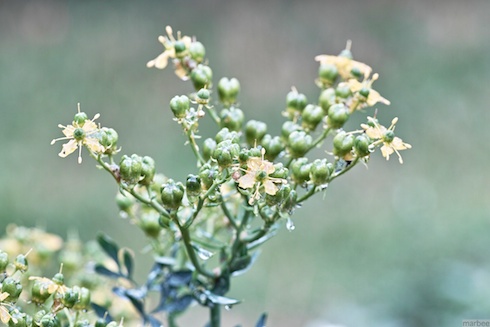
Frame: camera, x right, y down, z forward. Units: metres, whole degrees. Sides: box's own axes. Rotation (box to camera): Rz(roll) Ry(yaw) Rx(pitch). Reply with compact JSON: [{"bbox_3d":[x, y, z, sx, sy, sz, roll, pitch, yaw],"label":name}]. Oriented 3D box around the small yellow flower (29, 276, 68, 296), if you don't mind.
[{"bbox_3d":[-0.072,0.045,0.780,0.015,0.007,0.015,9,12,0],"label":"small yellow flower"}]

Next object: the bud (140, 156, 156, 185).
[{"bbox_3d":[-0.033,0.003,0.712,0.007,0.009,0.007,6,12,0],"label":"bud"}]

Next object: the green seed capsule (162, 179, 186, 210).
[{"bbox_3d":[-0.024,0.010,0.700,0.008,0.009,0.008,0,15,0],"label":"green seed capsule"}]

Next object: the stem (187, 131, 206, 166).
[{"bbox_3d":[-0.016,-0.005,0.732,0.002,0.013,0.002,-23,0,0],"label":"stem"}]

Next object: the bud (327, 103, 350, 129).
[{"bbox_3d":[0.032,-0.016,0.728,0.007,0.009,0.007,7,11,0],"label":"bud"}]

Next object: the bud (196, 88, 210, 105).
[{"bbox_3d":[-0.014,-0.023,0.730,0.004,0.005,0.004,0,11,0],"label":"bud"}]

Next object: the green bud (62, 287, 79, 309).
[{"bbox_3d":[-0.058,0.045,0.718,0.006,0.007,0.006,6,11,0],"label":"green bud"}]

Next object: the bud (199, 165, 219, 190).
[{"bbox_3d":[-0.012,0.005,0.716,0.007,0.008,0.007,0,14,0],"label":"bud"}]

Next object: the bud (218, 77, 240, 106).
[{"bbox_3d":[-0.006,-0.025,0.750,0.008,0.010,0.008,0,9,0],"label":"bud"}]

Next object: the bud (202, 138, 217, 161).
[{"bbox_3d":[-0.012,-0.005,0.735,0.006,0.008,0.006,-3,10,0],"label":"bud"}]

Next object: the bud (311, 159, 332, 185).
[{"bbox_3d":[0.026,0.003,0.715,0.007,0.008,0.007,3,16,0],"label":"bud"}]

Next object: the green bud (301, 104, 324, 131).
[{"bbox_3d":[0.023,-0.016,0.740,0.007,0.009,0.007,10,11,0],"label":"green bud"}]

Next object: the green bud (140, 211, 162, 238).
[{"bbox_3d":[-0.036,0.024,0.830,0.008,0.009,0.008,-3,10,0],"label":"green bud"}]

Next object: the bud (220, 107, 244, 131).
[{"bbox_3d":[-0.005,-0.017,0.810,0.009,0.009,0.009,3,9,0],"label":"bud"}]

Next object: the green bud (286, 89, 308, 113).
[{"bbox_3d":[0.018,-0.021,0.735,0.007,0.008,0.007,11,8,0],"label":"green bud"}]

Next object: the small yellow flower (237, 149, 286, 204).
[{"bbox_3d":[0.006,0.005,0.765,0.018,0.019,0.009,1,-18,-3],"label":"small yellow flower"}]

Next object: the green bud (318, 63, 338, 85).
[{"bbox_3d":[0.029,-0.031,0.740,0.007,0.008,0.007,5,9,0],"label":"green bud"}]

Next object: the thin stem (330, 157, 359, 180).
[{"bbox_3d":[0.037,0.002,0.785,0.012,0.002,0.002,-41,0,3],"label":"thin stem"}]

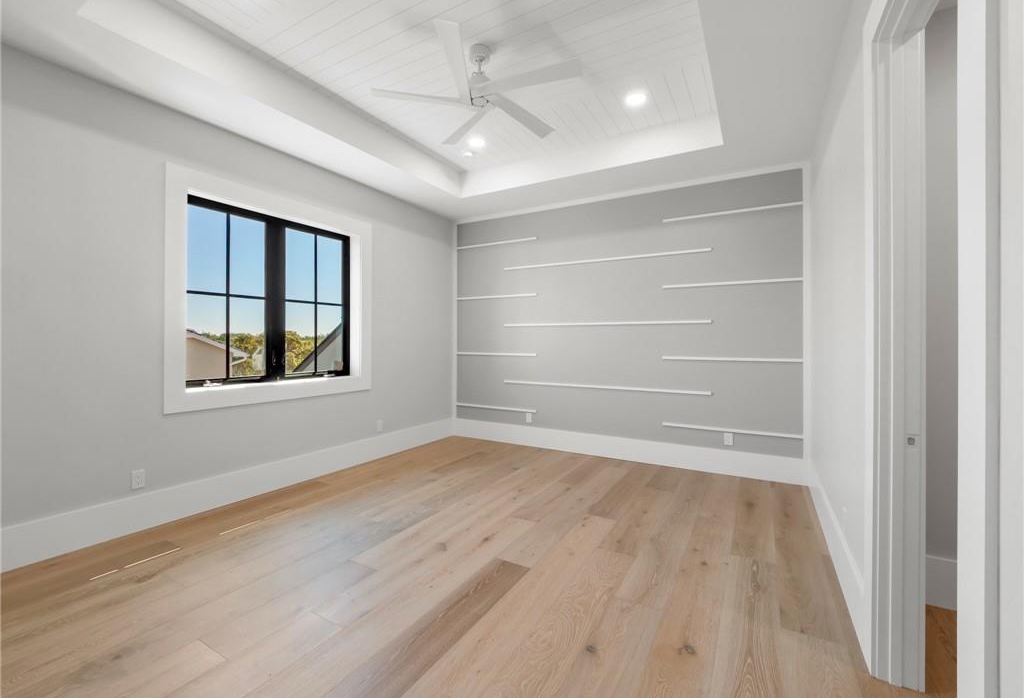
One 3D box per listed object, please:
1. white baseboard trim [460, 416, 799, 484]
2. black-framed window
[{"bbox_3d":[0.916,1.111,4.795,4.095,0.251,0.020,0,1,32],"label":"white baseboard trim"},{"bbox_3d":[-2.217,-0.461,3.895,0.100,1.530,1.615,0,1,31],"label":"black-framed window"}]

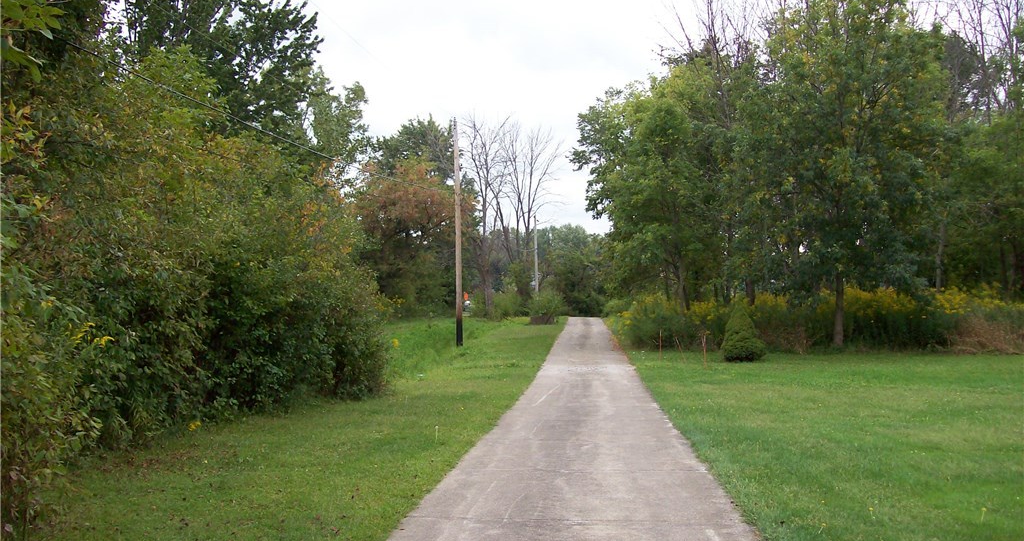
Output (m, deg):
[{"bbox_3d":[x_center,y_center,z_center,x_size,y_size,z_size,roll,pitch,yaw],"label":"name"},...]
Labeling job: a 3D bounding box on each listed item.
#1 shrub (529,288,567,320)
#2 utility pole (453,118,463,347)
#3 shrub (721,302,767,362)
[{"bbox_3d":[2.268,2.108,68.000,2.400,2.050,2.300,-1,-2,0],"label":"shrub"},{"bbox_3d":[-2.151,-1.499,42.000,0.260,9.070,0.260,-1,-2,0],"label":"utility pole"},{"bbox_3d":[7.601,2.027,34.800,1.430,1.890,1.430,-1,-2,0],"label":"shrub"}]

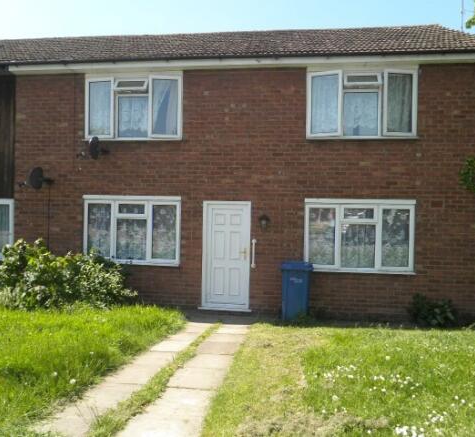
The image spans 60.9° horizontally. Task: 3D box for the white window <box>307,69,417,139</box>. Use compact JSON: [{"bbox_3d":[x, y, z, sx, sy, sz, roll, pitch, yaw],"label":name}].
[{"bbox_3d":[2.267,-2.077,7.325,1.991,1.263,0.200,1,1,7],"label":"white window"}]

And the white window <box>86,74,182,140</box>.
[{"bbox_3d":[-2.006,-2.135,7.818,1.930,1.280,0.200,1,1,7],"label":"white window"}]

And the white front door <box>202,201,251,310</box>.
[{"bbox_3d":[-0.212,0.698,7.720,0.917,2.041,0.100,1,1,7],"label":"white front door"}]

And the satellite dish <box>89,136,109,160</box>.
[{"bbox_3d":[-2.690,-1.338,7.723,0.400,0.430,0.450,1,1,3],"label":"satellite dish"}]

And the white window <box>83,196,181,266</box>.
[{"bbox_3d":[-2.091,0.238,7.948,2.014,1.351,0.130,1,1,7],"label":"white window"}]

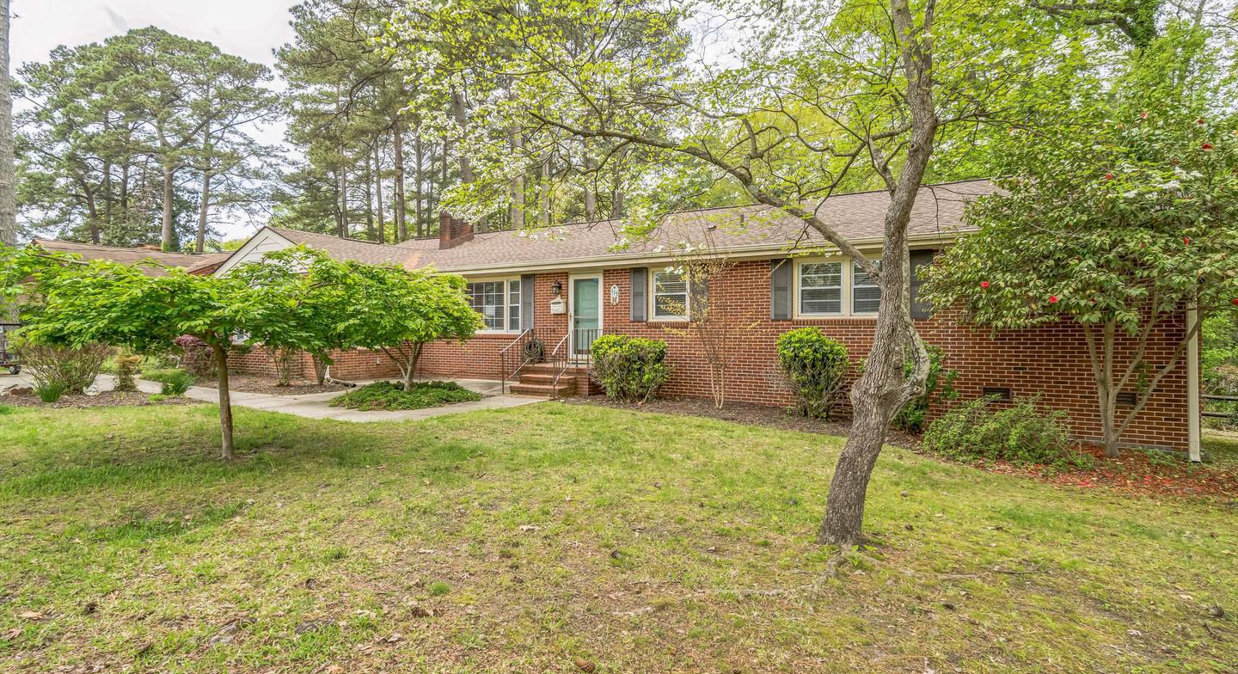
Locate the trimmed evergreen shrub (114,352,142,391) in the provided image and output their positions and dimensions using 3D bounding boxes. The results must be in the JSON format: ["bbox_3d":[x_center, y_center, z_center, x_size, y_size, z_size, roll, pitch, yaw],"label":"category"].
[{"bbox_3d":[-9.490,0.660,10.620,0.470,0.810,0.460,0,0,-42],"label":"trimmed evergreen shrub"}]

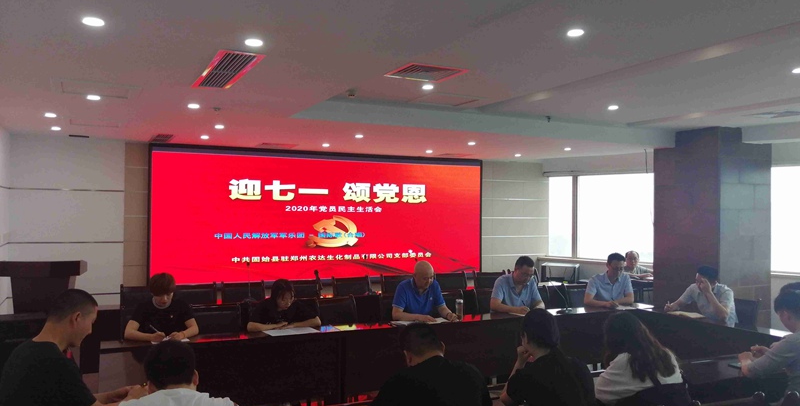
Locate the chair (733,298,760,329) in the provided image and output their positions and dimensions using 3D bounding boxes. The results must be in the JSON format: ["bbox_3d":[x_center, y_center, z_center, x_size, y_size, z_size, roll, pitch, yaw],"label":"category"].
[{"bbox_3d":[2.944,1.328,5.736,0.560,0.930,0.480,1,-1,-25],"label":"chair"}]

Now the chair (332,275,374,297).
[{"bbox_3d":[-0.519,1.336,7.571,0.500,0.920,0.580,1,-1,-26],"label":"chair"}]

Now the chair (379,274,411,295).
[{"bbox_3d":[0.080,1.347,7.914,0.500,0.920,0.580,1,-1,-26],"label":"chair"}]

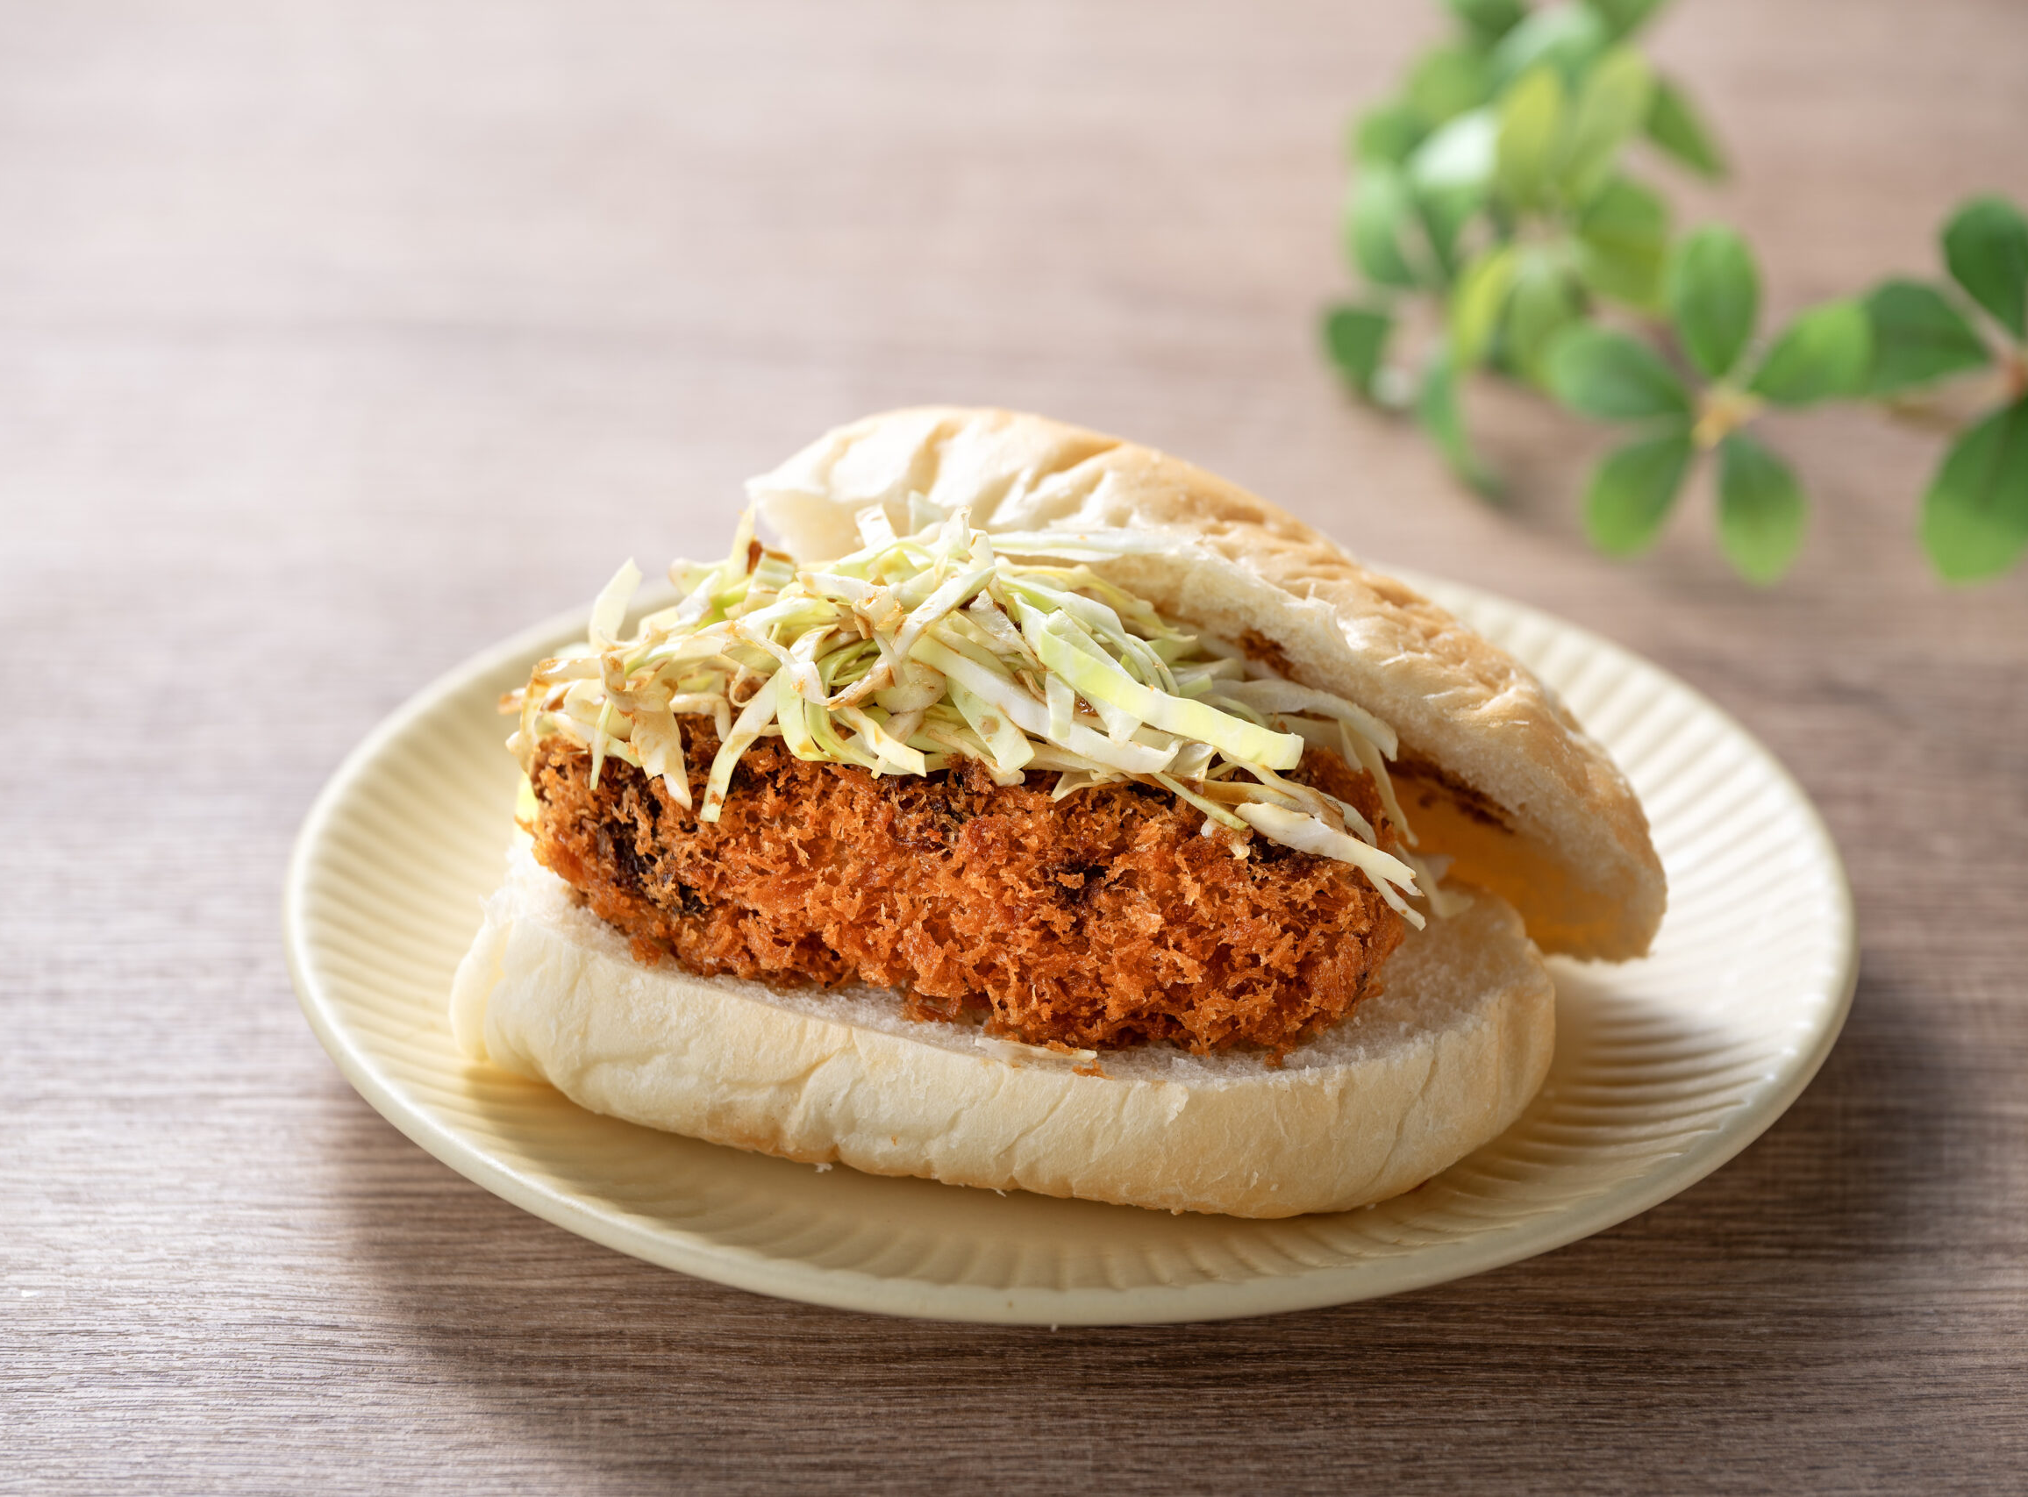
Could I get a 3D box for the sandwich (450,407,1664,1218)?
[{"bbox_3d":[0.009,0.003,0.952,0.146,0.076,0.088,8,30,13],"label":"sandwich"}]

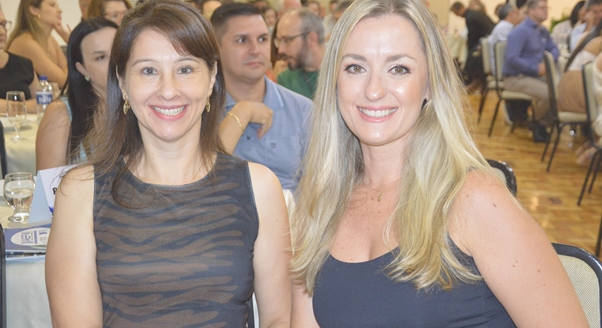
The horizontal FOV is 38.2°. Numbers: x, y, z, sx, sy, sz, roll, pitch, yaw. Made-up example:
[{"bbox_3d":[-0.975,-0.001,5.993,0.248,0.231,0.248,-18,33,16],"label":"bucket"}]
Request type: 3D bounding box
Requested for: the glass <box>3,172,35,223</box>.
[{"bbox_3d":[-0.722,0.080,2.208,0.078,0.118,0.078,0,11,0],"label":"glass"}]

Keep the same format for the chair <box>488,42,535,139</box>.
[{"bbox_3d":[2.147,-0.687,8.143,0.560,0.890,0.450,9,14,37],"label":"chair"}]

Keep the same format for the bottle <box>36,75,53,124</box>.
[{"bbox_3d":[-1.087,-0.257,3.663,0.067,0.222,0.067,0,11,0],"label":"bottle"}]

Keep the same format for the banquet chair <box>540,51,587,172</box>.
[{"bbox_3d":[2.192,-0.409,6.718,0.560,0.890,0.450,2,11,10],"label":"banquet chair"}]

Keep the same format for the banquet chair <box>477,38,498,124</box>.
[{"bbox_3d":[2.193,-0.901,9.239,0.560,0.890,0.450,4,12,18],"label":"banquet chair"}]

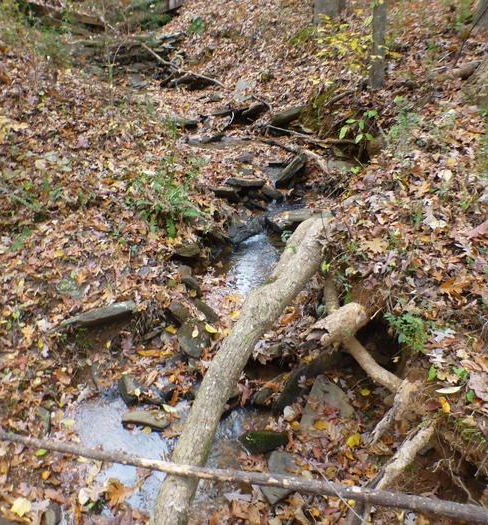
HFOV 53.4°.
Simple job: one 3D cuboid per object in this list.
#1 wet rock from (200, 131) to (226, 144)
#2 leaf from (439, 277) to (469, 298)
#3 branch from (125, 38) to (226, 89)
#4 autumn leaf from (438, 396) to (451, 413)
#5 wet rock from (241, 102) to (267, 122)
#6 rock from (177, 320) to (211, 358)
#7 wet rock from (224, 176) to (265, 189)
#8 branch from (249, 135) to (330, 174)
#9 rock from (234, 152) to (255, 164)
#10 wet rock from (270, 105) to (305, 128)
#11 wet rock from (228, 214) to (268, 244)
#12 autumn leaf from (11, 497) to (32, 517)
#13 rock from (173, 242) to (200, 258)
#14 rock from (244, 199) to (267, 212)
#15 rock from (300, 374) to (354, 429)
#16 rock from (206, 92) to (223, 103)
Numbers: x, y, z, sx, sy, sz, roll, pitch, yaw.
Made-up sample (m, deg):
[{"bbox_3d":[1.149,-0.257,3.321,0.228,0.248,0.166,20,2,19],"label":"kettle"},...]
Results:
[{"bbox_3d":[-0.352,-1.442,5.600,0.290,0.130,0.200,0,19,0],"label":"wet rock"},{"bbox_3d":[1.166,0.142,2.700,0.145,0.030,0.120,-10,35,7],"label":"leaf"},{"bbox_3d":[-0.980,-2.759,6.700,1.931,0.120,0.200,33,33,24],"label":"branch"},{"bbox_3d":[0.826,0.585,2.000,0.050,0.040,0.060,0,19,0],"label":"autumn leaf"},{"bbox_3d":[0.121,-1.916,6.200,0.320,0.220,0.250,0,19,0],"label":"wet rock"},{"bbox_3d":[-0.286,0.436,2.750,0.190,0.140,0.170,0,19,0],"label":"rock"},{"bbox_3d":[0.005,-0.775,4.700,0.380,0.080,0.220,0,19,0],"label":"wet rock"},{"bbox_3d":[0.411,-0.963,4.350,0.140,0.080,0.896,-19,41,-43],"label":"branch"},{"bbox_3d":[0.006,-1.200,5.600,0.220,0.080,0.180,0,29,0],"label":"rock"},{"bbox_3d":[0.538,-1.805,6.000,0.400,0.220,0.250,0,19,0],"label":"wet rock"},{"bbox_3d":[0.028,-0.265,3.900,0.300,0.170,0.250,0,19,0],"label":"wet rock"},{"bbox_3d":[-0.894,0.980,1.950,0.085,0.020,0.095,0,19,0],"label":"autumn leaf"},{"bbox_3d":[-0.468,-0.098,3.950,0.215,0.080,0.160,0,21,0],"label":"rock"},{"bbox_3d":[0.110,-0.546,4.650,0.200,0.080,0.150,0,21,0],"label":"rock"},{"bbox_3d":[0.456,0.764,2.650,0.270,0.080,0.310,0,39,0],"label":"rock"},{"bbox_3d":[-0.419,-2.346,6.900,0.220,0.110,0.200,0,19,0],"label":"rock"}]

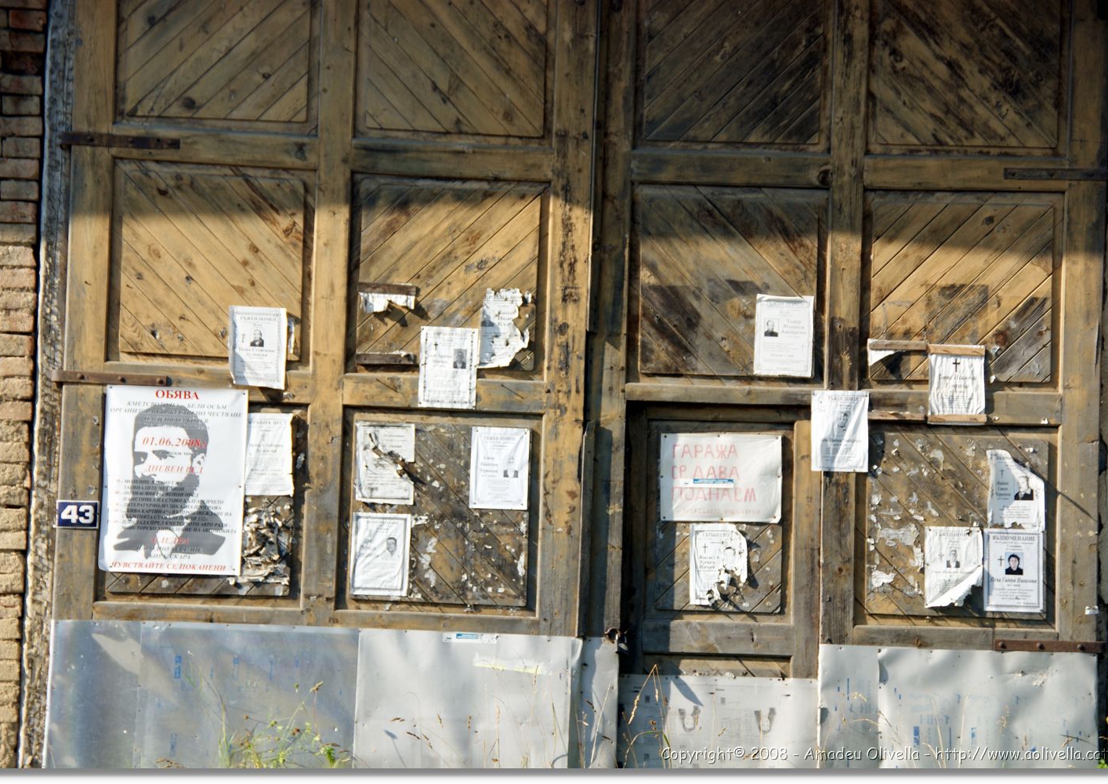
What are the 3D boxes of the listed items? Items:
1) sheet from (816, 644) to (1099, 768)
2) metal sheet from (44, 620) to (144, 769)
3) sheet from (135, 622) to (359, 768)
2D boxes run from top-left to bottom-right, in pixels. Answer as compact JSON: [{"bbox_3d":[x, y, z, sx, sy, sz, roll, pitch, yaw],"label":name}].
[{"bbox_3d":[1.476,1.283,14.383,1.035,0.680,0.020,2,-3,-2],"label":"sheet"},{"bbox_3d":[-1.681,1.173,14.330,0.340,0.680,0.015,3,0,0],"label":"metal sheet"},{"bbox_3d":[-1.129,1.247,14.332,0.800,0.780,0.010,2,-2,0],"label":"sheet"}]

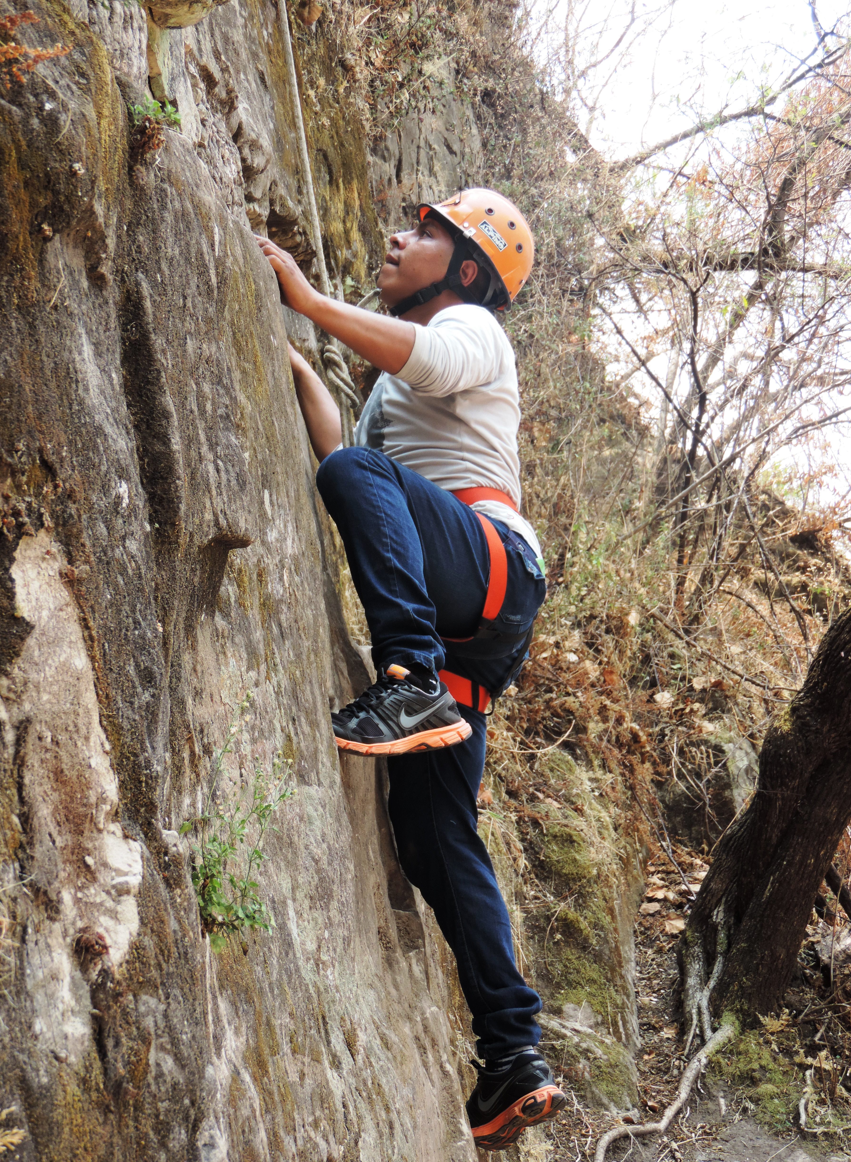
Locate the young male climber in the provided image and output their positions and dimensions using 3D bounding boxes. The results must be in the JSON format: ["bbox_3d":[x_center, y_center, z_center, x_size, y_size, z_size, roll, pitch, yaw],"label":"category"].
[{"bbox_3d":[-0.027,0.163,5.300,0.570,1.770,0.530,0,-3,7],"label":"young male climber"}]

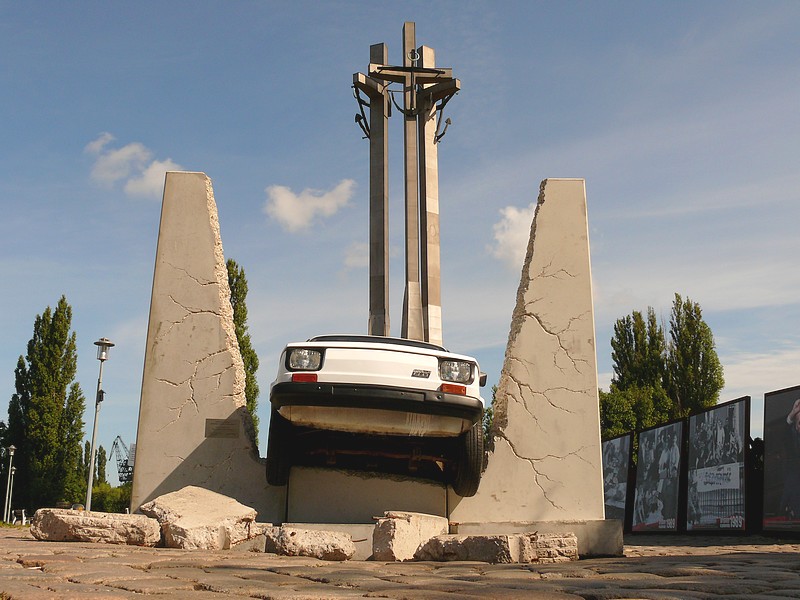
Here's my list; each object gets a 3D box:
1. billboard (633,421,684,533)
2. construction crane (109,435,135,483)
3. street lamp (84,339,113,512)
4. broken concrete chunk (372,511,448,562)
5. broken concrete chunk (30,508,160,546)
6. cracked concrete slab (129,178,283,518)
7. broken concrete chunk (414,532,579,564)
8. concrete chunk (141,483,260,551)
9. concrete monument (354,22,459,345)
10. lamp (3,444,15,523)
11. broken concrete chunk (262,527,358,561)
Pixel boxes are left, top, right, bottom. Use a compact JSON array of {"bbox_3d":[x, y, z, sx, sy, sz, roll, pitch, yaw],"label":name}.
[{"bbox_3d":[5.227,3.626,17.204,0.120,2.160,2.490,9,-15,-4],"label":"billboard"},{"bbox_3d":[-168.971,111.993,522.680,22.000,56.400,13.000,0,-15,0],"label":"construction crane"},{"bbox_3d":[-7.008,3.076,19.676,0.480,4.500,0.480,0,-15,0],"label":"street lamp"},{"bbox_3d":[0.064,1.530,5.543,0.418,0.313,0.330,4,-15,-14],"label":"broken concrete chunk"},{"bbox_3d":[-2.129,1.607,6.037,0.806,0.249,0.360,3,-15,-11],"label":"broken concrete chunk"},{"bbox_3d":[-1.270,0.321,6.219,1.060,2.550,0.330,1,-15,-2],"label":"cracked concrete slab"},{"bbox_3d":[0.602,1.594,5.496,1.012,0.184,0.340,0,-15,0],"label":"broken concrete chunk"},{"bbox_3d":[-1.311,1.443,5.668,0.688,0.400,0.550,2,-15,-6],"label":"concrete chunk"},{"bbox_3d":[0.459,-2.744,71.102,9.200,42.000,8.200,2,-15,-8],"label":"concrete monument"},{"bbox_3d":[-22.903,10.746,50.024,0.500,4.410,0.500,6,-16,-23],"label":"lamp"},{"bbox_3d":[-0.575,1.571,5.532,0.539,0.202,0.360,0,-15,0],"label":"broken concrete chunk"}]

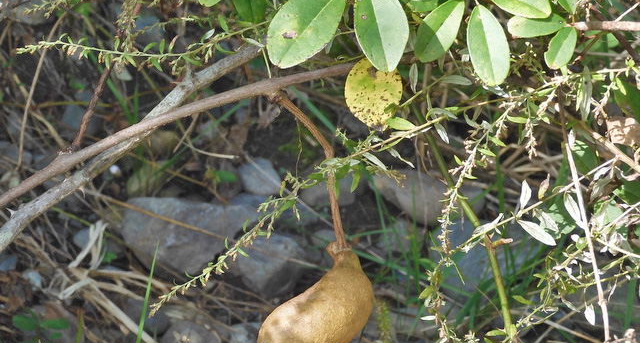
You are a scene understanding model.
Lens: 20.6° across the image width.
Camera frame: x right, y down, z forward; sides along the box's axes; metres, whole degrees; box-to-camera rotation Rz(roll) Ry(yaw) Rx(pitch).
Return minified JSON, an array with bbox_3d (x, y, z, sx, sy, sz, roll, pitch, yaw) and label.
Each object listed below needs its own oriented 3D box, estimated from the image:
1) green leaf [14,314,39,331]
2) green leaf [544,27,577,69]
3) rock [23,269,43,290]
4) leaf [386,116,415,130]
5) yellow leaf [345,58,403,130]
[{"bbox_3d":[-0.228,0.117,1.360,0.020,0.005,0.018,2,41,2],"label":"green leaf"},{"bbox_3d":[0.146,-0.074,1.050,0.016,0.008,0.033,22,65,9],"label":"green leaf"},{"bbox_3d":[-0.232,0.088,1.420,0.017,0.015,0.013,0,32,0],"label":"rock"},{"bbox_3d":[0.050,-0.030,1.080,0.018,0.004,0.007,19,62,11],"label":"leaf"},{"bbox_3d":[0.034,-0.050,1.120,0.036,0.008,0.048,1,76,0],"label":"yellow leaf"}]

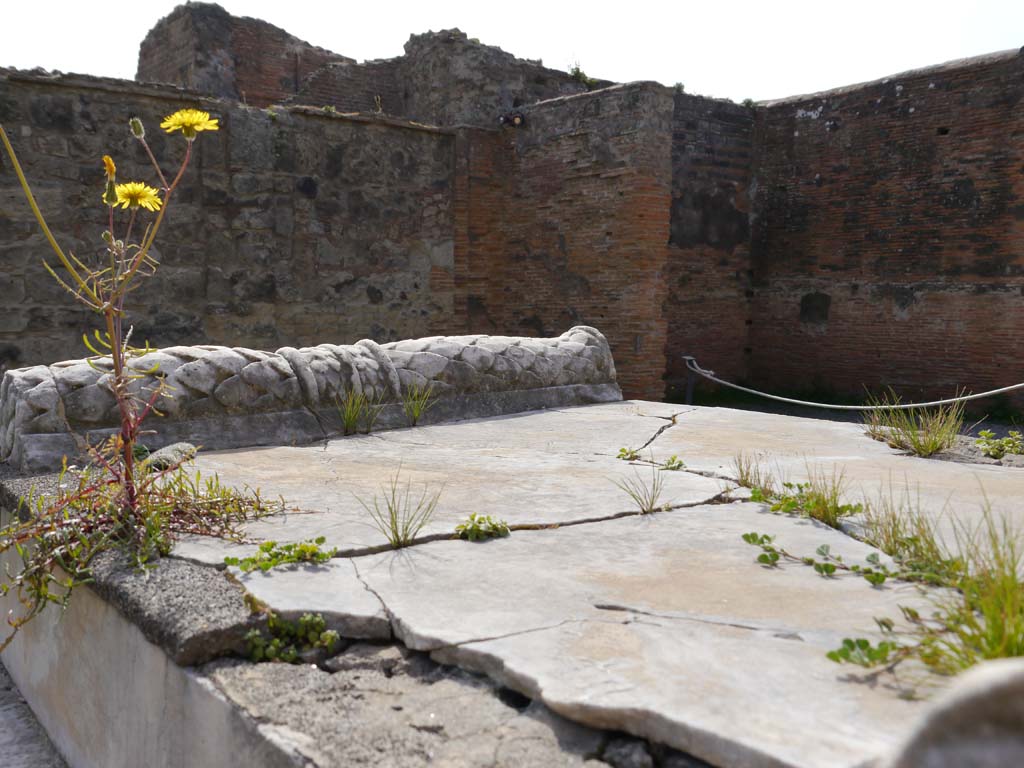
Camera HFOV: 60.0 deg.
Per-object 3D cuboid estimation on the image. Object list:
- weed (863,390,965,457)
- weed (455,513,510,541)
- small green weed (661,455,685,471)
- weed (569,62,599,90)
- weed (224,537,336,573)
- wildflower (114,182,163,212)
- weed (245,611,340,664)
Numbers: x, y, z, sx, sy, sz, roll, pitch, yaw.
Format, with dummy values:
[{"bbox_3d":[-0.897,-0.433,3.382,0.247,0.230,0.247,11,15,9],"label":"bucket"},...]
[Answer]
[{"bbox_3d":[0.425,0.042,0.940,0.098,0.062,0.065,0,6,0],"label":"weed"},{"bbox_3d":[-0.020,0.098,0.605,0.038,0.016,0.026,0,6,0],"label":"weed"},{"bbox_3d":[0.151,0.074,0.835,0.023,0.012,0.019,0,6,0],"label":"small green weed"},{"bbox_3d":[1.168,-5.024,14.500,0.490,0.420,0.420,0,6,0],"label":"weed"},{"bbox_3d":[-0.143,0.106,0.550,0.064,0.014,0.034,0,6,0],"label":"weed"},{"bbox_3d":[-0.284,-0.142,0.675,0.041,0.020,0.040,0,6,0],"label":"wildflower"},{"bbox_3d":[-0.111,0.129,0.450,0.046,0.022,0.030,0,6,0],"label":"weed"}]

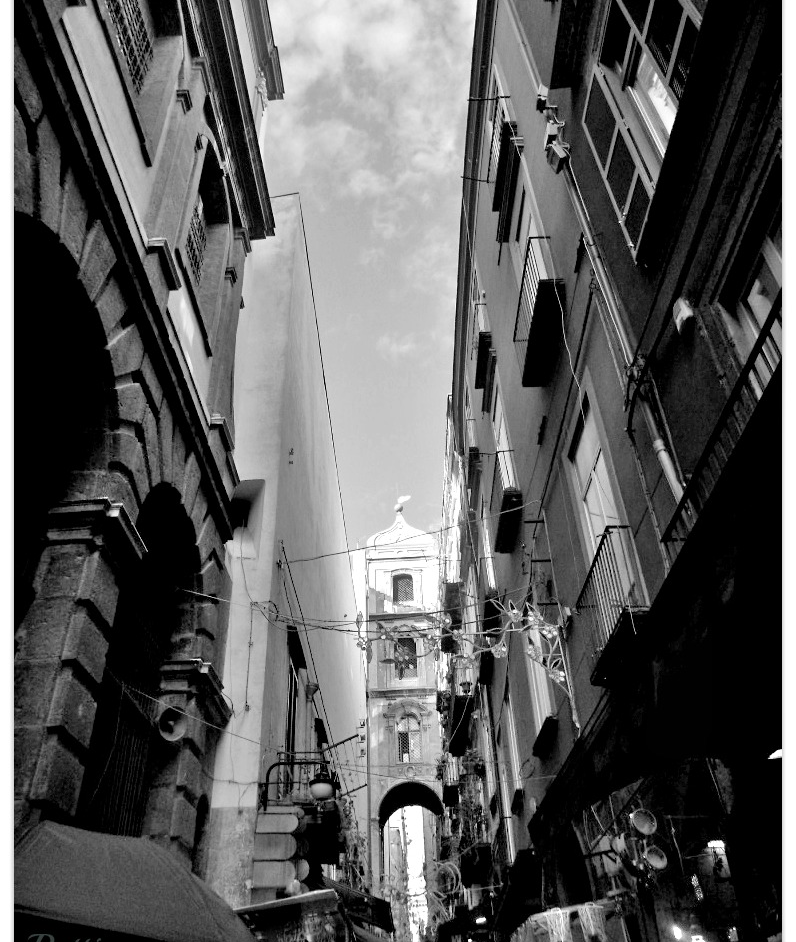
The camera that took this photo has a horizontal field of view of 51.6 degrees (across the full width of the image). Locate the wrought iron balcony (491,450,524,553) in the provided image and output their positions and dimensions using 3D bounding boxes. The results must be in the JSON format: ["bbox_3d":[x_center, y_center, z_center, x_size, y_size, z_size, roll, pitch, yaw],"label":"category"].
[{"bbox_3d":[2.105,0.636,16.263,0.380,1.050,1.900,-2,-38,-2],"label":"wrought iron balcony"}]

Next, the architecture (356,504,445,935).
[{"bbox_3d":[0.635,13.821,39.901,3.900,30.000,3.700,-3,-38,0],"label":"architecture"}]

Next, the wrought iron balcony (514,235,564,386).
[{"bbox_3d":[2.119,-2.418,12.705,0.400,1.100,2.070,-2,-38,-2],"label":"wrought iron balcony"}]

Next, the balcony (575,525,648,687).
[{"bbox_3d":[2.388,1.569,9.336,0.320,1.050,1.800,-2,-38,-2],"label":"balcony"}]

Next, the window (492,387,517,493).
[{"bbox_3d":[2.291,-0.313,17.052,0.200,3.200,1.250,-2,-38,-2],"label":"window"}]

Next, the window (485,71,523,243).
[{"bbox_3d":[1.983,-6.458,16.220,0.280,3.100,1.600,-2,-38,-2],"label":"window"}]

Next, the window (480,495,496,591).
[{"bbox_3d":[2.265,2.077,19.814,0.200,2.900,1.150,-2,-38,-2],"label":"window"}]

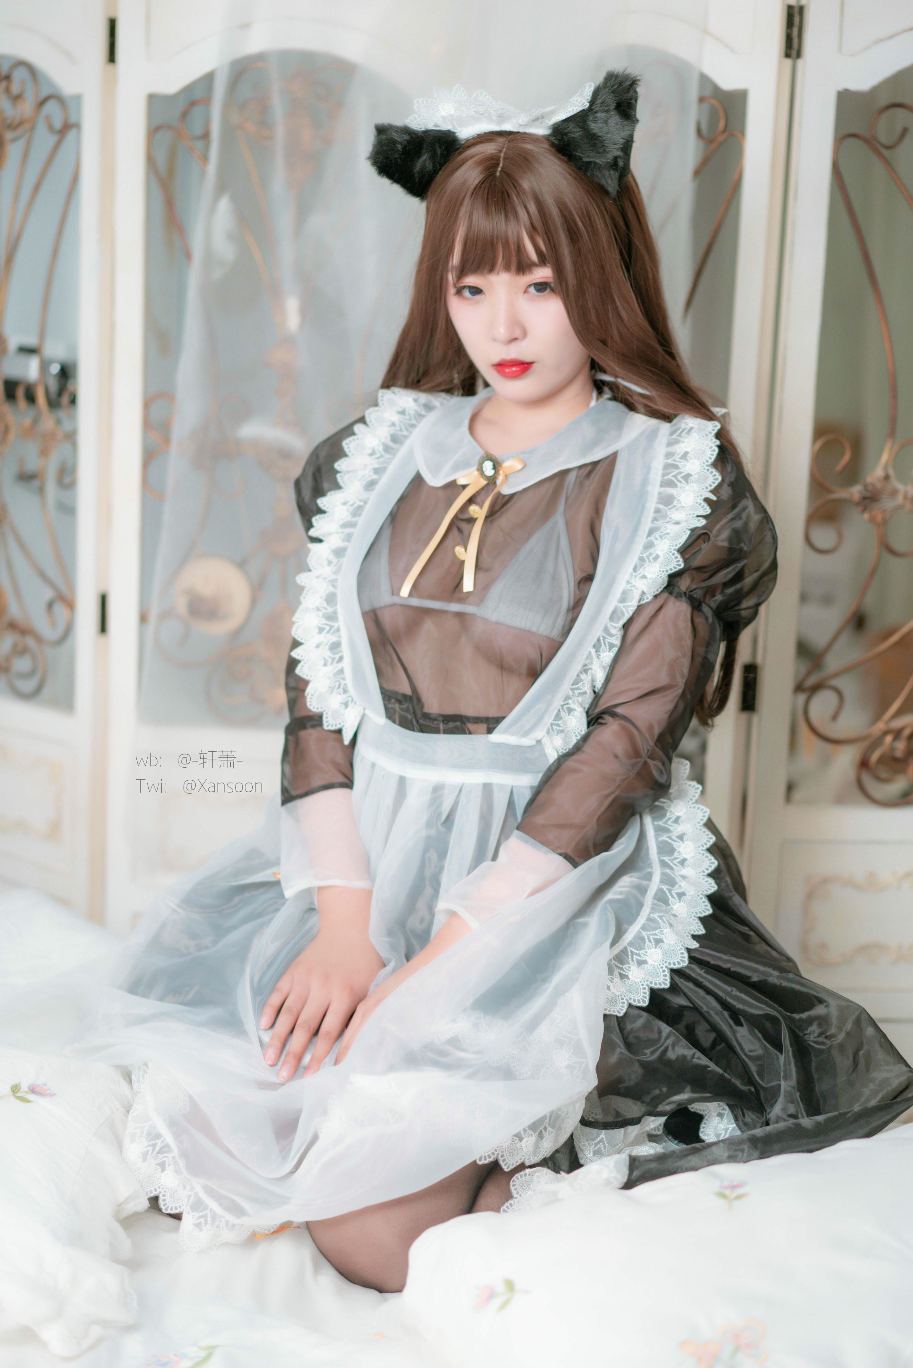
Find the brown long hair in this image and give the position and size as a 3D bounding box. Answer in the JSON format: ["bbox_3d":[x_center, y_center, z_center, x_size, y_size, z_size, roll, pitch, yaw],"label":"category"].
[{"bbox_3d":[0.101,-0.238,2.015,0.284,0.560,0.273,8,11,27],"label":"brown long hair"}]

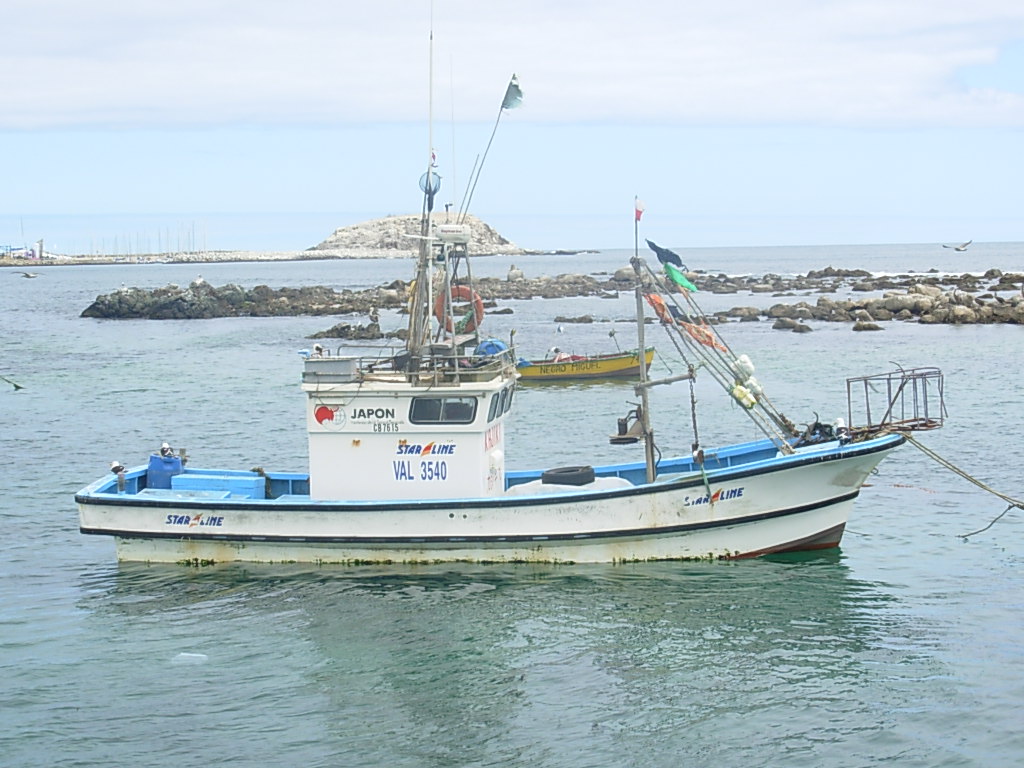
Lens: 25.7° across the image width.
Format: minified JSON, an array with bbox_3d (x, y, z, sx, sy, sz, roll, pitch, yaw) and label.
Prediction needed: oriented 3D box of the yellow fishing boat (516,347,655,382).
[{"bbox_3d":[1.951,-0.666,74.200,5.500,1.000,1.900,-1,3,3],"label":"yellow fishing boat"}]

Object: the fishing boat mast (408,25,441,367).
[{"bbox_3d":[-1.253,-2.719,31.900,0.400,5.050,0.400,0,3,10],"label":"fishing boat mast"}]

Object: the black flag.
[{"bbox_3d":[2.143,-1.820,31.600,0.540,0.440,0.150,-1,3,0],"label":"black flag"}]

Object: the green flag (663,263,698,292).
[{"bbox_3d":[2.374,-1.493,31.500,0.460,0.410,0.150,-1,3,0],"label":"green flag"}]

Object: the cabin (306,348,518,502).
[{"bbox_3d":[-1.404,0.636,32.200,2.750,2.100,2.100,0,3,10],"label":"cabin"}]

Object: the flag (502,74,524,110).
[{"bbox_3d":[0.021,-4.162,32.100,0.310,0.500,0.100,-1,3,0],"label":"flag"}]

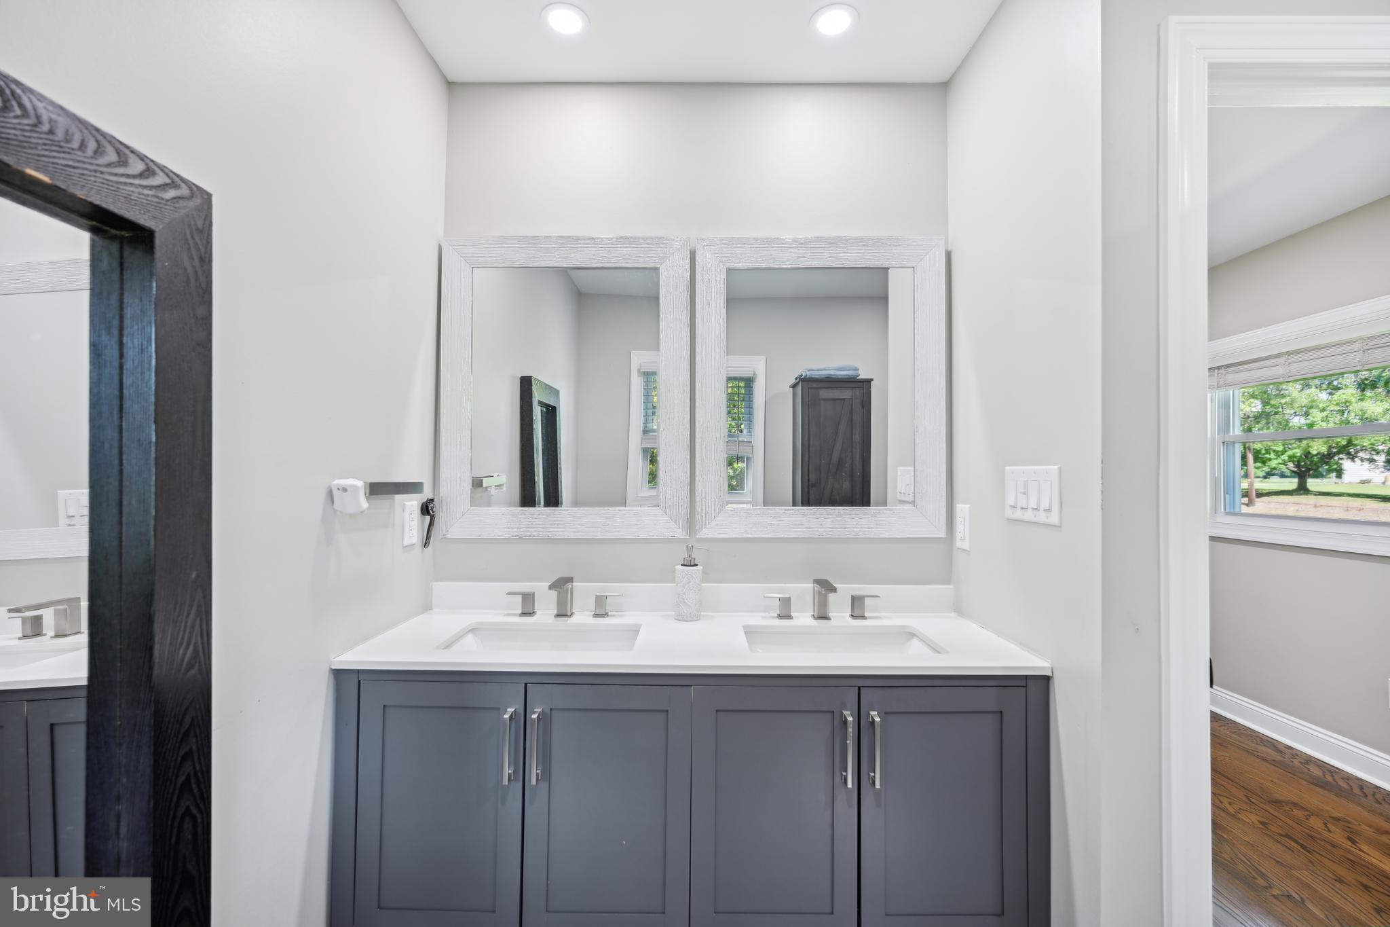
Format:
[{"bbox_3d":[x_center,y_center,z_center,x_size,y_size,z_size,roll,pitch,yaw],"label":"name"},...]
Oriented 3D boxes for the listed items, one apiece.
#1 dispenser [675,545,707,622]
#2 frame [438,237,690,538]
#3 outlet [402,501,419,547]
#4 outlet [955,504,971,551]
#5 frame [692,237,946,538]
[{"bbox_3d":[-0.008,0.327,1.715,0.094,0.205,0.075,0,-1,10],"label":"dispenser"},{"bbox_3d":[-0.374,-0.221,1.795,0.716,0.870,0.028,0,-1,0],"label":"frame"},{"bbox_3d":[-0.764,0.163,1.668,0.009,0.119,0.078,0,-1,0],"label":"outlet"},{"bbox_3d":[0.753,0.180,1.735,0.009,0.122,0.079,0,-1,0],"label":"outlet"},{"bbox_3d":[0.364,-0.221,1.795,0.718,0.868,0.028,0,-1,0],"label":"frame"}]

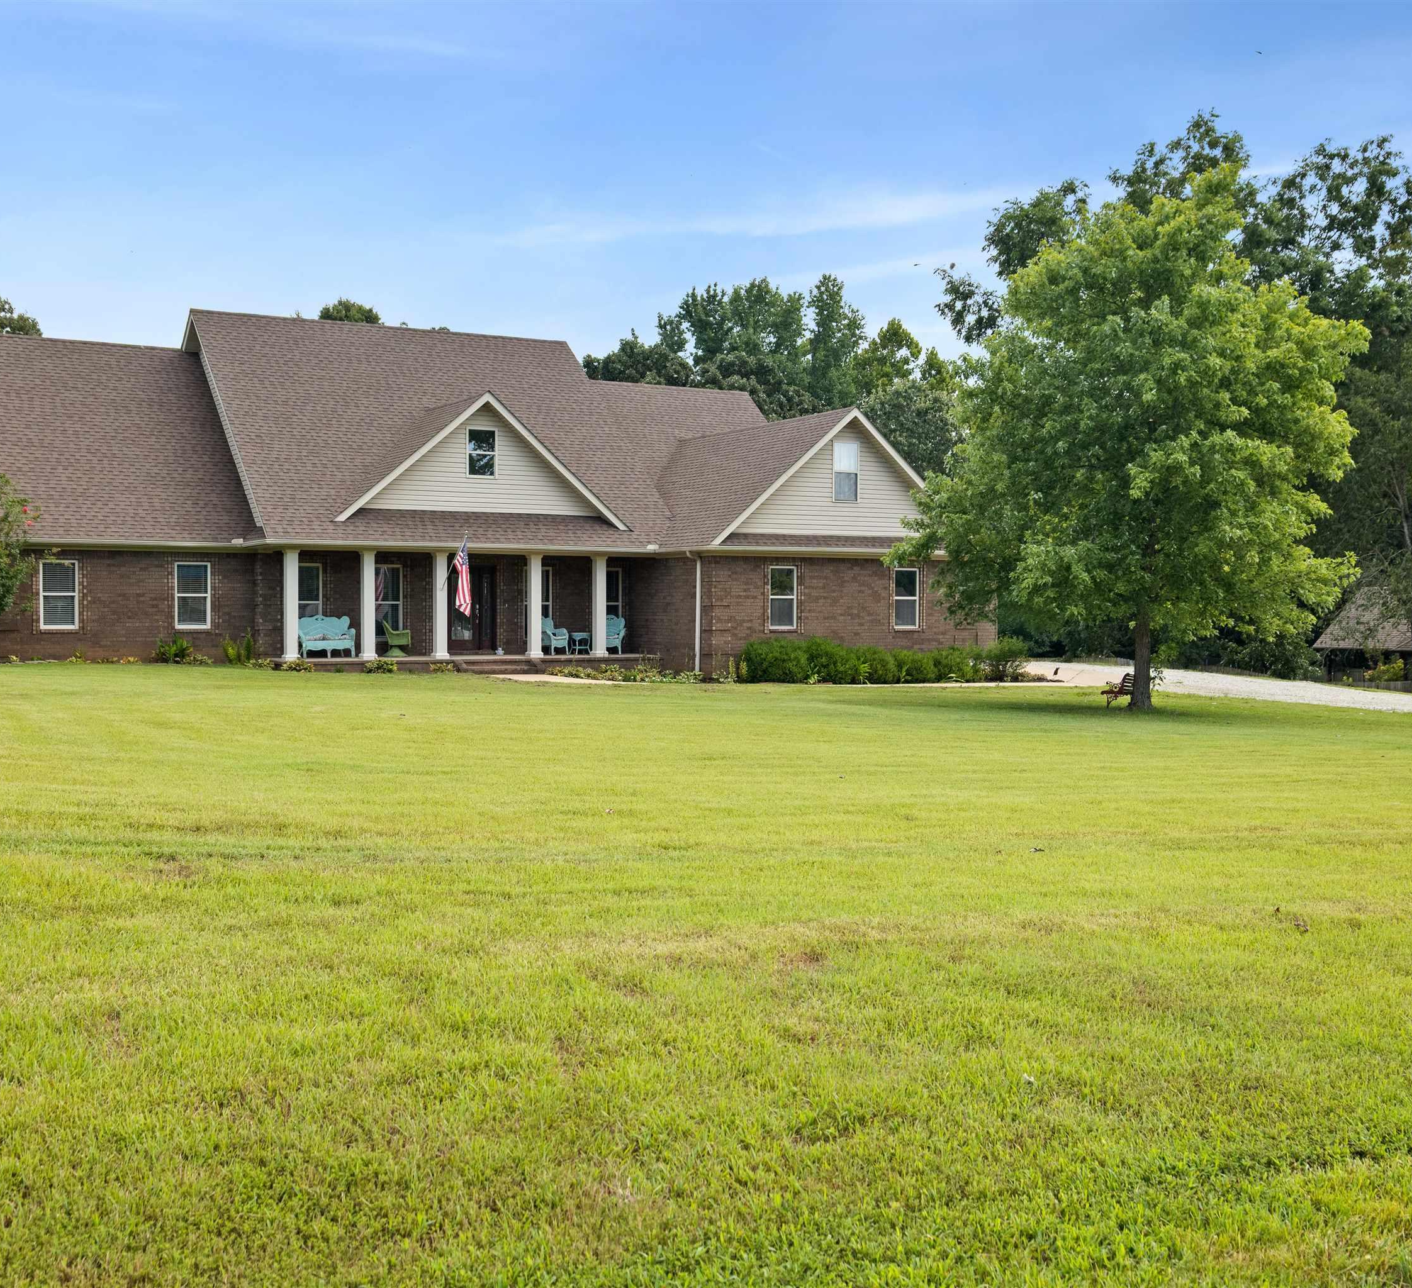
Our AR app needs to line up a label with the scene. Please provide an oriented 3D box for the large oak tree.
[{"bbox_3d":[9.150,-4.400,35.700,9.600,11.600,9.400,0,1,0],"label":"large oak tree"}]

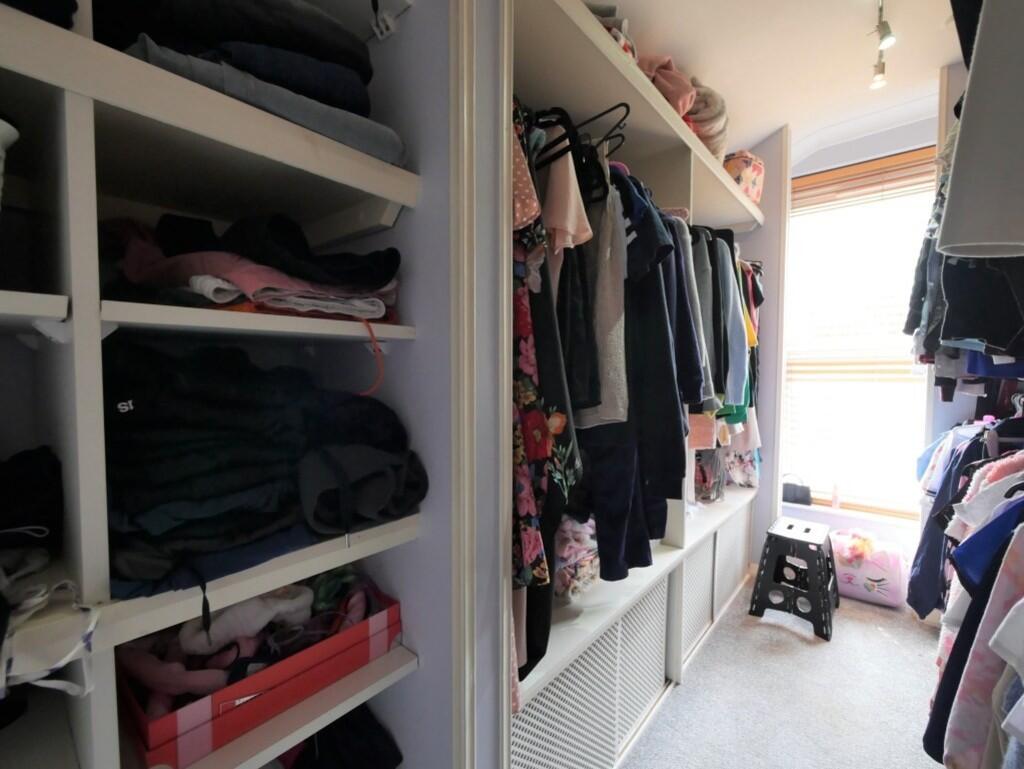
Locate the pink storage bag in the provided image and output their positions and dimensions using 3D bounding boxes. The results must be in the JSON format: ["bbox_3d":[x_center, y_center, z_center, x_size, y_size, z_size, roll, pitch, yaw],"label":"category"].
[{"bbox_3d":[1.748,0.917,2.142,0.380,0.275,0.200,2,3,35],"label":"pink storage bag"}]

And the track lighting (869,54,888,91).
[{"bbox_3d":[1.451,-1.241,1.645,0.056,0.110,0.060,2,3,43],"label":"track lighting"}]

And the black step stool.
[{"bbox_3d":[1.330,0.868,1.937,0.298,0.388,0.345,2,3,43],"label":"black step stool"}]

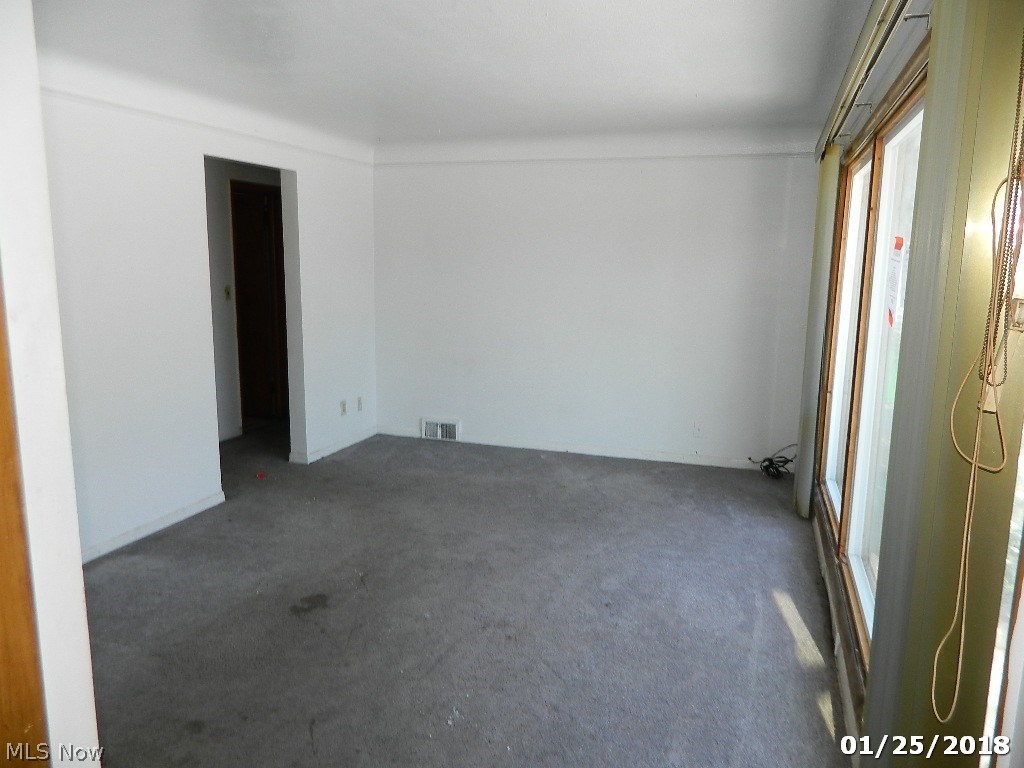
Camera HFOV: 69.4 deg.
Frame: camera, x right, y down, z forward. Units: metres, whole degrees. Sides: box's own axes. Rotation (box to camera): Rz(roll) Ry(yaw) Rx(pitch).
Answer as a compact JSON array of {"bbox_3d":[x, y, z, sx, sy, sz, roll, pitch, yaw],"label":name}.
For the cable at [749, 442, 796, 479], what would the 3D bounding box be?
[{"bbox_3d":[1.875,0.561,5.295,0.350,0.200,0.180,4,10,19],"label":"cable"}]

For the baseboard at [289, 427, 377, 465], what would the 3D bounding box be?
[{"bbox_3d":[-1.414,0.474,5.949,0.171,0.072,1.020,4,10,19],"label":"baseboard"}]

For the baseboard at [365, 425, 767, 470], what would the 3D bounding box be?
[{"bbox_3d":[0.355,0.503,5.905,3.220,0.072,0.018,4,10,19],"label":"baseboard"}]

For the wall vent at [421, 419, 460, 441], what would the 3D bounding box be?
[{"bbox_3d":[-0.598,0.390,6.198,0.355,0.168,0.030,4,10,19],"label":"wall vent"}]

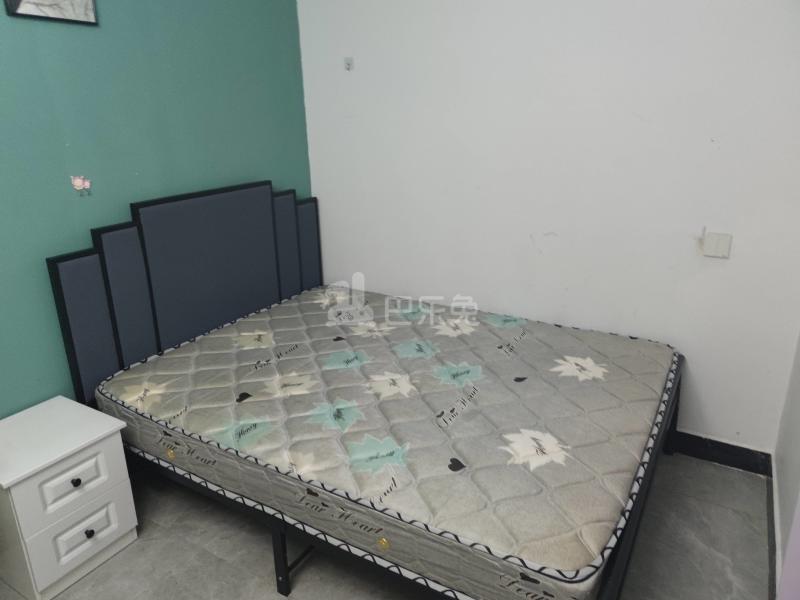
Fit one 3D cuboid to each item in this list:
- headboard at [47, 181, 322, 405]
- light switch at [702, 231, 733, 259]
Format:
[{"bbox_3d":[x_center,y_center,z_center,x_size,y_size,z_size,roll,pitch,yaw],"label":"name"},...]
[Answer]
[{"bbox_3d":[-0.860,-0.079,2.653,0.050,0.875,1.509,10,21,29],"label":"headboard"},{"bbox_3d":[1.272,-0.217,2.217,0.088,0.088,0.012,10,21,29],"label":"light switch"}]

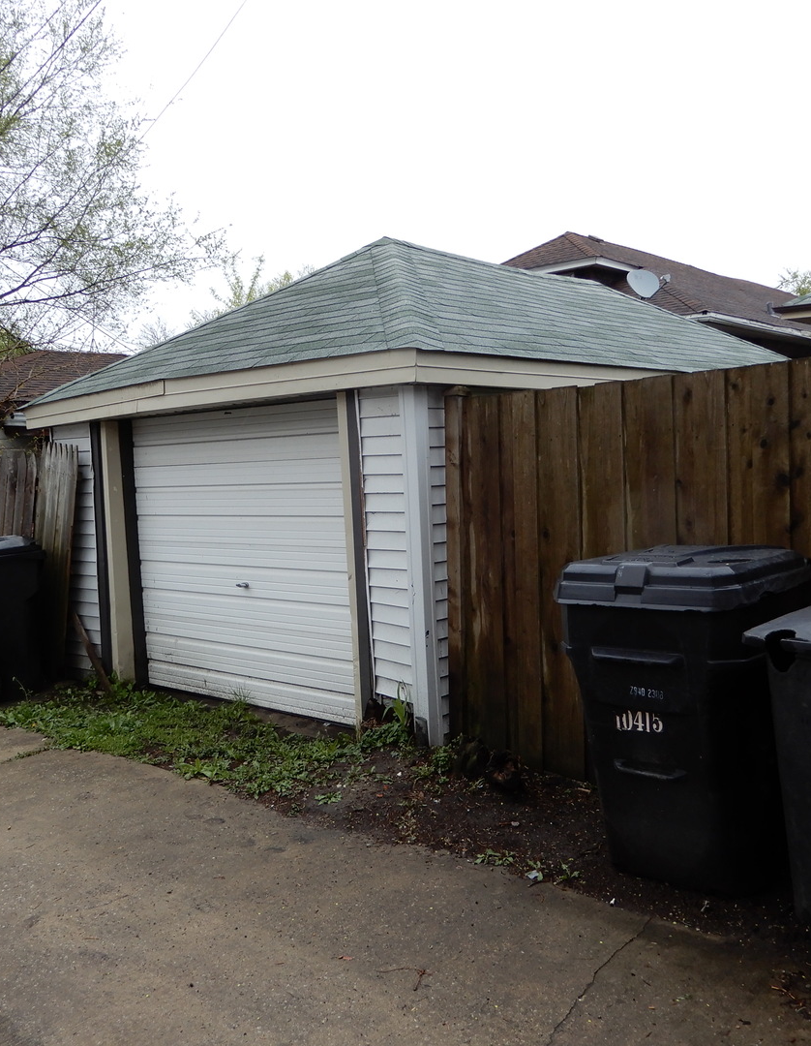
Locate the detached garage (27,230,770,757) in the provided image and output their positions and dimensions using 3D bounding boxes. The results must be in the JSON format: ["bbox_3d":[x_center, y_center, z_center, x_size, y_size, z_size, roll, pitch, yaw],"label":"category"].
[{"bbox_3d":[0.916,-0.735,8.871,3.984,3.286,7.161,1,5,41],"label":"detached garage"}]

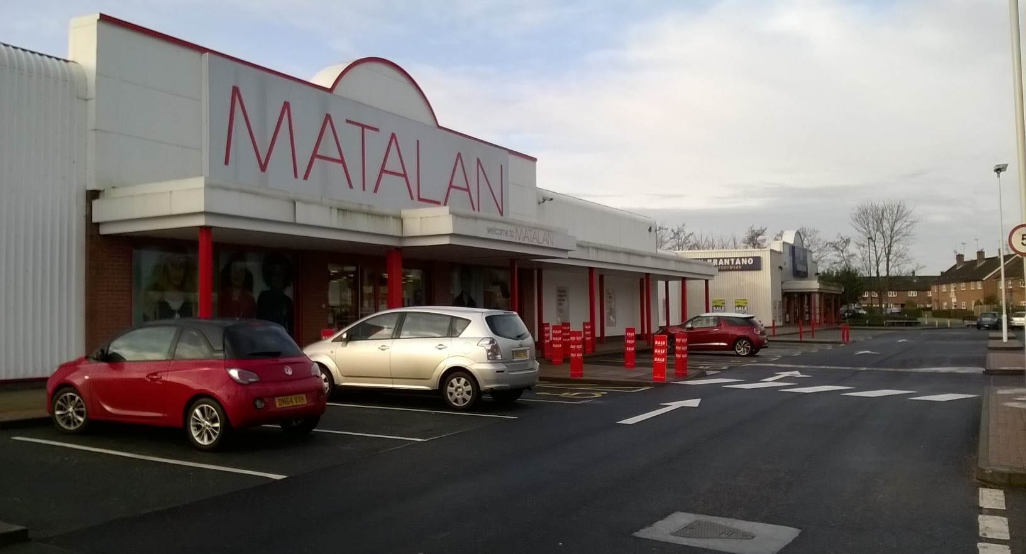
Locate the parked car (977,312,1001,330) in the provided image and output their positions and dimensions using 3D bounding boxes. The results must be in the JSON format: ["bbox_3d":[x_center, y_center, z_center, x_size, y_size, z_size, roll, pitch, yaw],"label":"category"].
[{"bbox_3d":[36.733,3.307,68.707,1.690,1.420,3.750,-3,-3,37],"label":"parked car"}]

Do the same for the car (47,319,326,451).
[{"bbox_3d":[-4.191,1.254,11.463,3.700,1.484,1.750,0,-2,28],"label":"car"}]

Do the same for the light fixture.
[{"bbox_3d":[20.988,-1.048,38.339,0.580,7.651,0.500,-2,-3,20],"label":"light fixture"}]

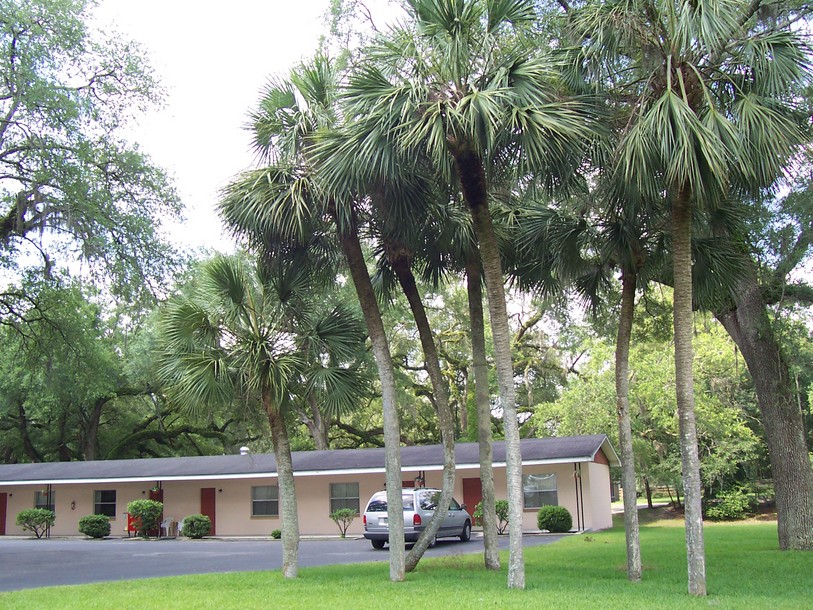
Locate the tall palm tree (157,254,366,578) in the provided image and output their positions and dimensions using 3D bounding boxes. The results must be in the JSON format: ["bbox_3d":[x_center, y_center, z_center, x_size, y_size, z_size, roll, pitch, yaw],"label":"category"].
[{"bbox_3d":[-2.948,2.142,17.577,4.370,6.600,4.240,-2,-12,0],"label":"tall palm tree"}]

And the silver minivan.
[{"bbox_3d":[0.540,6.665,27.222,1.940,1.740,4.850,-7,-13,22],"label":"silver minivan"}]

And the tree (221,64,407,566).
[{"bbox_3d":[-1.738,-0.076,17.034,4.020,10.620,3.940,-2,-12,0],"label":"tree"}]

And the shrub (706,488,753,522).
[{"bbox_3d":[12.931,7.986,34.795,1.940,1.290,1.700,-2,-12,0],"label":"shrub"}]

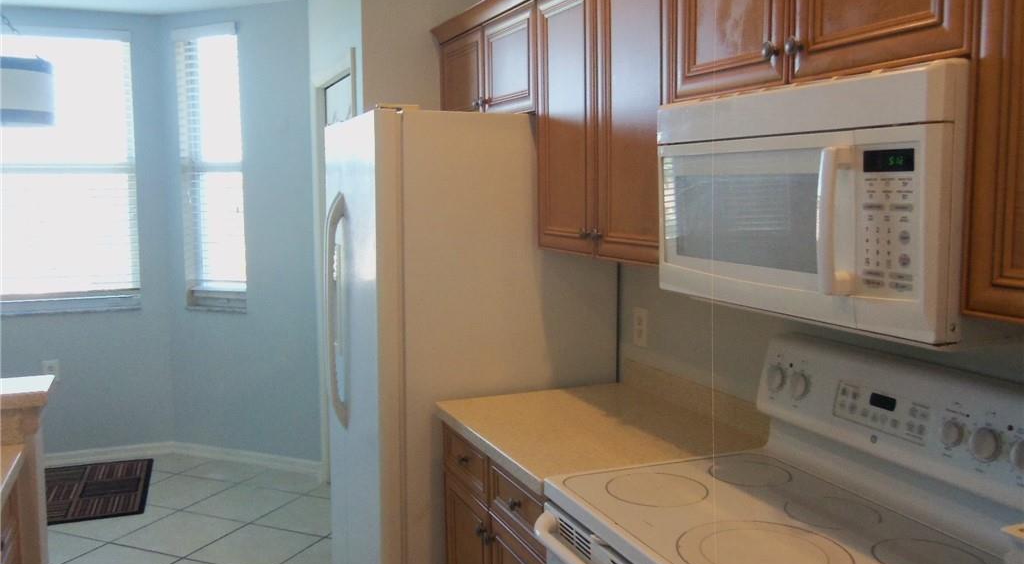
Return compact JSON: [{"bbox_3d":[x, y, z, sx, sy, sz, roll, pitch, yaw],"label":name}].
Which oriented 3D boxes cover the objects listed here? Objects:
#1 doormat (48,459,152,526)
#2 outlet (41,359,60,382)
[{"bbox_3d":[-2.219,1.082,4.311,0.610,0.010,0.880,-2,7,-20],"label":"doormat"},{"bbox_3d":[-2.587,0.496,4.645,0.078,0.122,0.012,-2,7,-19],"label":"outlet"}]

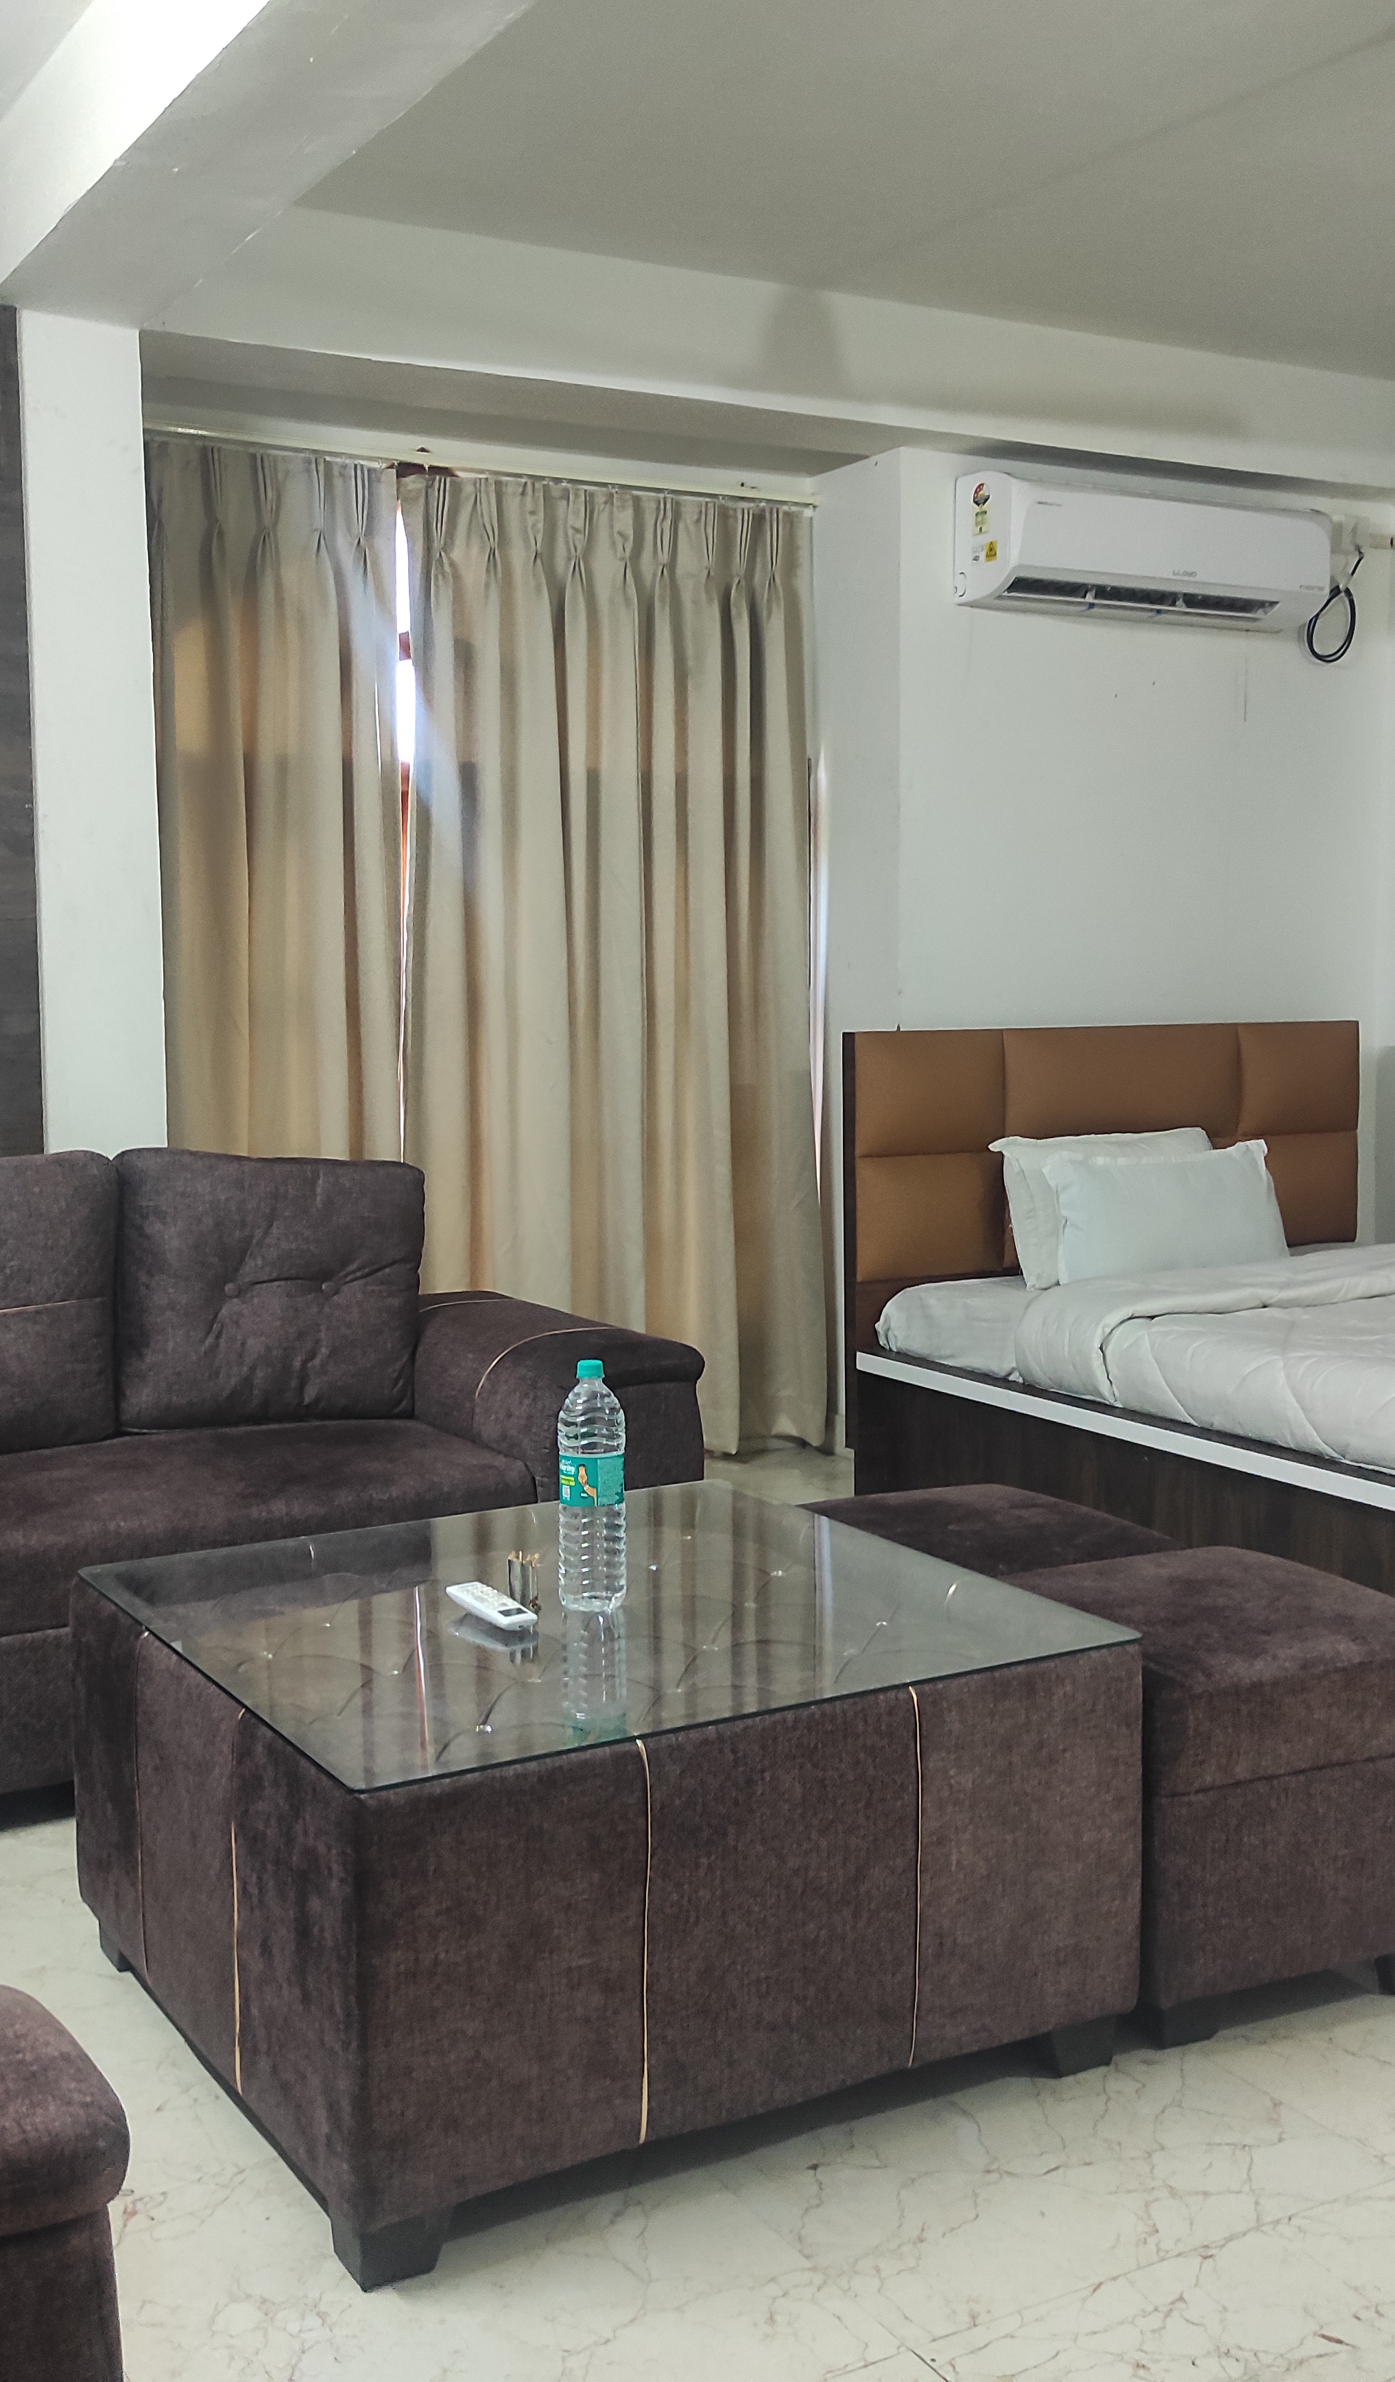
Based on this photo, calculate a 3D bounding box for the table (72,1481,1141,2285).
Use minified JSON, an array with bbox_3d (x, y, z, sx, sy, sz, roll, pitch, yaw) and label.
[{"bbox_3d":[-0.134,0.699,2.667,0.922,0.459,0.913,-3,6,-30],"label":"table"}]

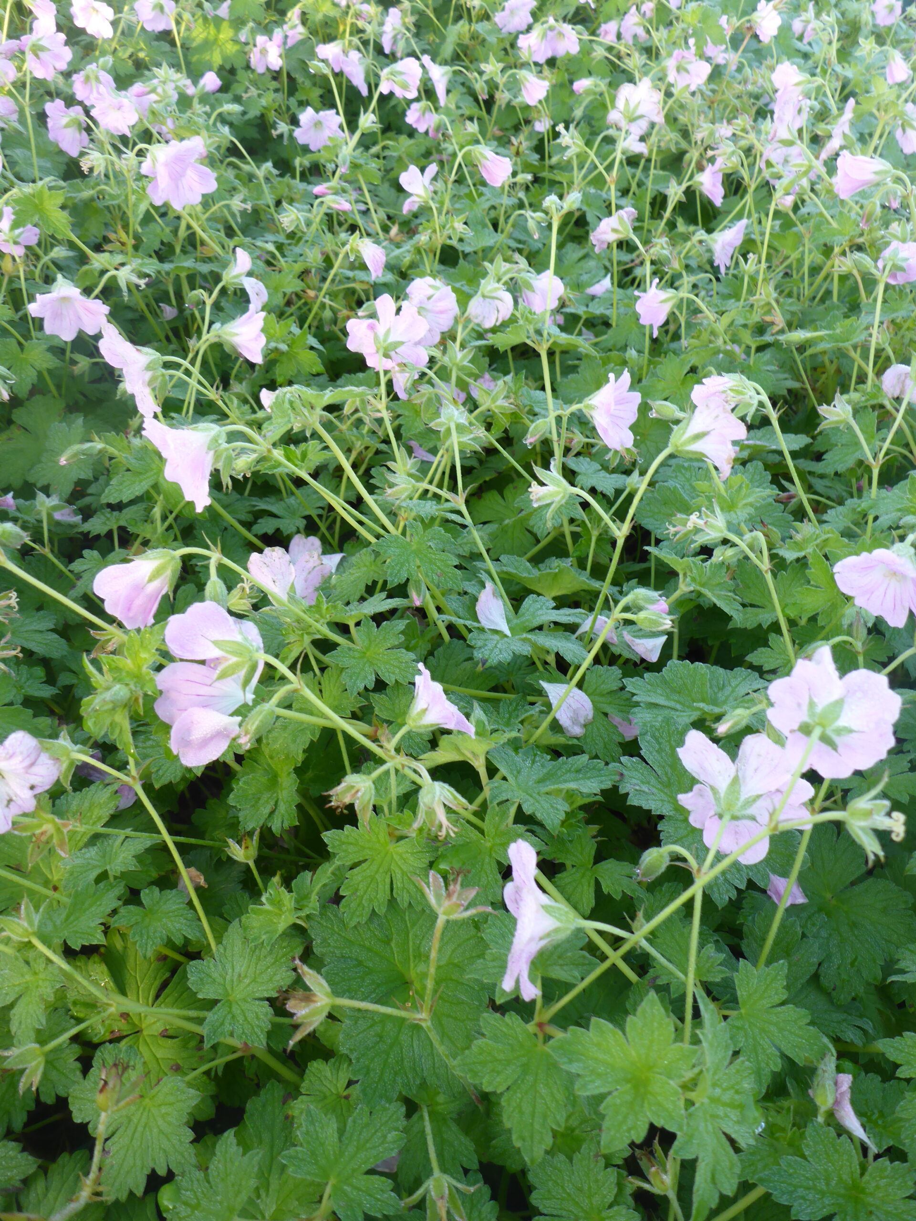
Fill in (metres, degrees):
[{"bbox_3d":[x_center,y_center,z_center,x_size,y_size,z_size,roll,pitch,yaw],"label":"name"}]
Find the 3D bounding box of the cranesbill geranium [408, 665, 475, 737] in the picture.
[{"bbox_3d":[-0.010,0.037,0.360,0.018,0.028,0.028,-34,51,-24],"label":"cranesbill geranium"}]

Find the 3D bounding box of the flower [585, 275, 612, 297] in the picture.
[{"bbox_3d":[0.091,-0.210,0.640,0.018,0.009,0.014,0,41,0],"label":"flower"}]

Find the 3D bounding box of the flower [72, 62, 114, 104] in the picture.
[{"bbox_3d":[-0.298,-0.438,0.810,0.033,0.033,0.021,-25,8,-26],"label":"flower"}]

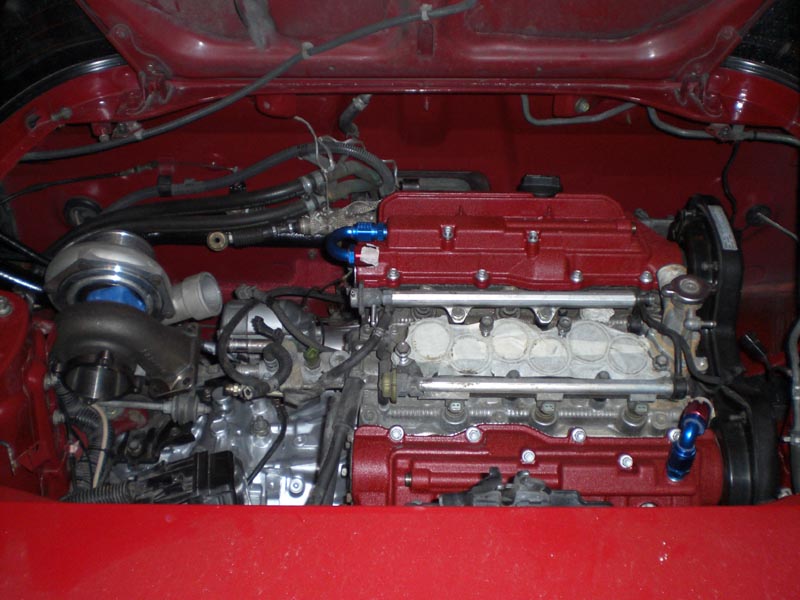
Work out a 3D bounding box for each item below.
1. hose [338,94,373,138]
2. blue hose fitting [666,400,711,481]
[{"bbox_3d":[-0.062,-0.256,1.220,0.045,0.065,0.036,0,61,0],"label":"hose"},{"bbox_3d":[0.299,0.145,0.922,0.034,0.050,0.078,15,62,8],"label":"blue hose fitting"}]

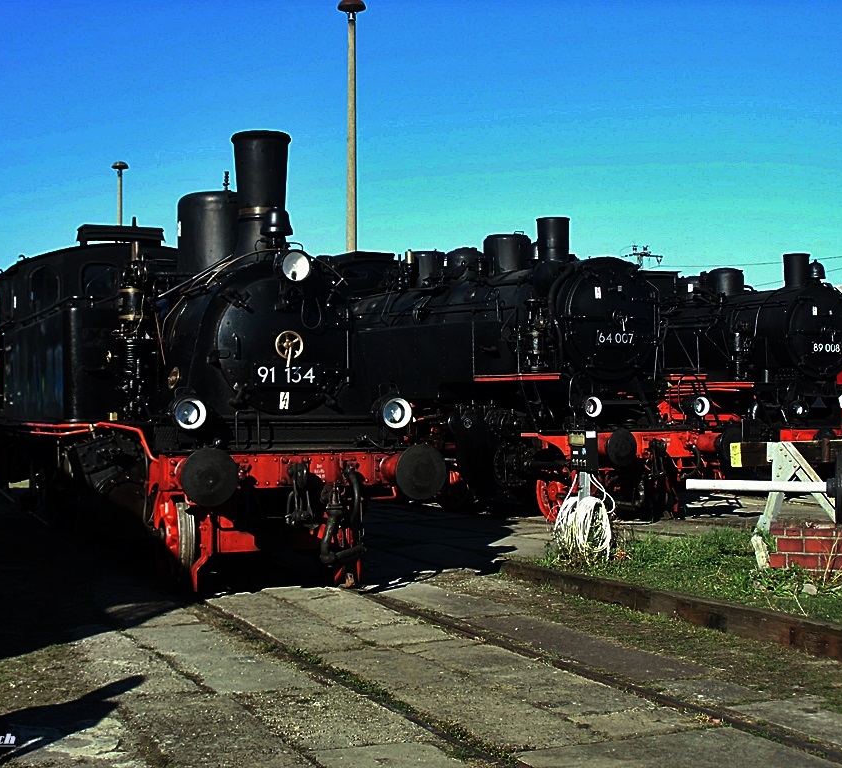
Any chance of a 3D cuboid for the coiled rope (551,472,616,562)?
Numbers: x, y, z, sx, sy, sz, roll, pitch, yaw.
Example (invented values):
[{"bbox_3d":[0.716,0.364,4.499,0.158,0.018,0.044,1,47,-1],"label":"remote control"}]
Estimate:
[{"bbox_3d":[1.578,1.296,13.500,0.580,0.820,0.380,0,0,7],"label":"coiled rope"}]

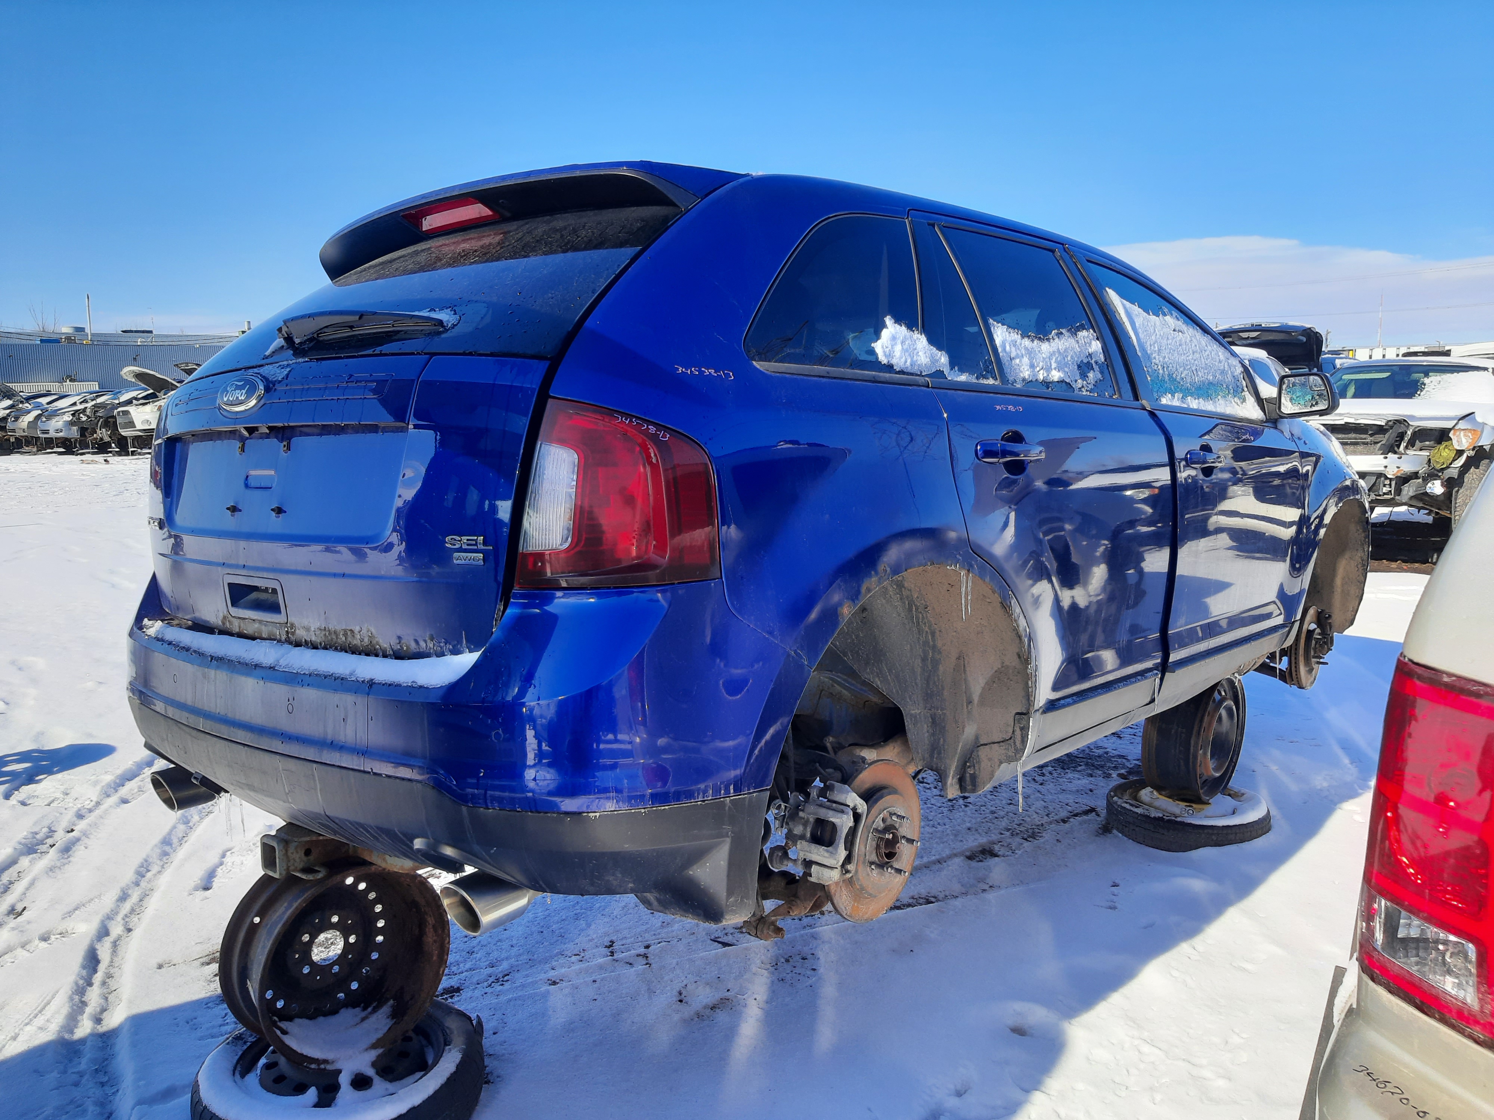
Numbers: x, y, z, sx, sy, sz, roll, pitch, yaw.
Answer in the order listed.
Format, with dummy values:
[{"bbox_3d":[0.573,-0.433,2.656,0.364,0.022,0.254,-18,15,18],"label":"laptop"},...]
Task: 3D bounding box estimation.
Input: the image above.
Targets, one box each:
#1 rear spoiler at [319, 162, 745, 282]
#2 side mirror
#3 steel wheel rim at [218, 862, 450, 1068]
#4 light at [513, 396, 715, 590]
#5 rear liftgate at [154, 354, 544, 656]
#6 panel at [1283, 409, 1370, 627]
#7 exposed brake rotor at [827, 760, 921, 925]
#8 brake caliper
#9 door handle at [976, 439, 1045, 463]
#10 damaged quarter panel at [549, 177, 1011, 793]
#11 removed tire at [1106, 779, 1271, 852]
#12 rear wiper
[{"bbox_3d":[-0.526,-0.752,2.480,1.280,0.190,0.380,3,7,41],"label":"rear spoiler"},{"bbox_3d":[1.775,-0.518,3.534,0.200,0.150,0.120,3,6,42],"label":"side mirror"},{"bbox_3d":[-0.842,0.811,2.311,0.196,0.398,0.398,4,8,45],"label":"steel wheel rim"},{"bbox_3d":[-0.195,-0.103,1.677,0.280,0.285,0.210,3,6,42],"label":"light"},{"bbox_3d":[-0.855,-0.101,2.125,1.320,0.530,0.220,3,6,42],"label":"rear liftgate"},{"bbox_3d":[2.100,-0.143,4.208,0.240,0.740,1.080,3,7,41],"label":"panel"},{"bbox_3d":[0.263,0.549,2.193,0.065,0.316,0.316,3,7,41],"label":"exposed brake rotor"},{"bbox_3d":[0.131,0.527,2.119,0.168,0.173,0.115,3,7,41],"label":"brake caliper"},{"bbox_3d":[0.528,-0.215,2.251,0.048,0.047,0.265,3,6,42],"label":"door handle"},{"bbox_3d":[0.096,-0.203,2.025,0.340,1.130,1.060,3,7,41],"label":"damaged quarter panel"},{"bbox_3d":[1.528,0.878,3.880,0.540,0.120,0.540,-1,7,0],"label":"removed tire"},{"bbox_3d":[-0.689,-0.405,1.983,0.460,0.065,0.075,2,6,35],"label":"rear wiper"}]

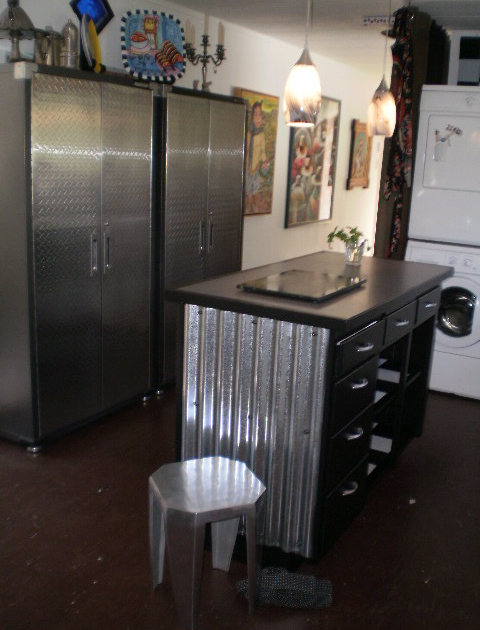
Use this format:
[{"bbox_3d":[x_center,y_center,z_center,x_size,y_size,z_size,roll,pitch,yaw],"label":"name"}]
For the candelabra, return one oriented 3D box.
[{"bbox_3d":[-0.223,-1.573,4.206,0.250,0.383,0.240,4,14,6],"label":"candelabra"}]

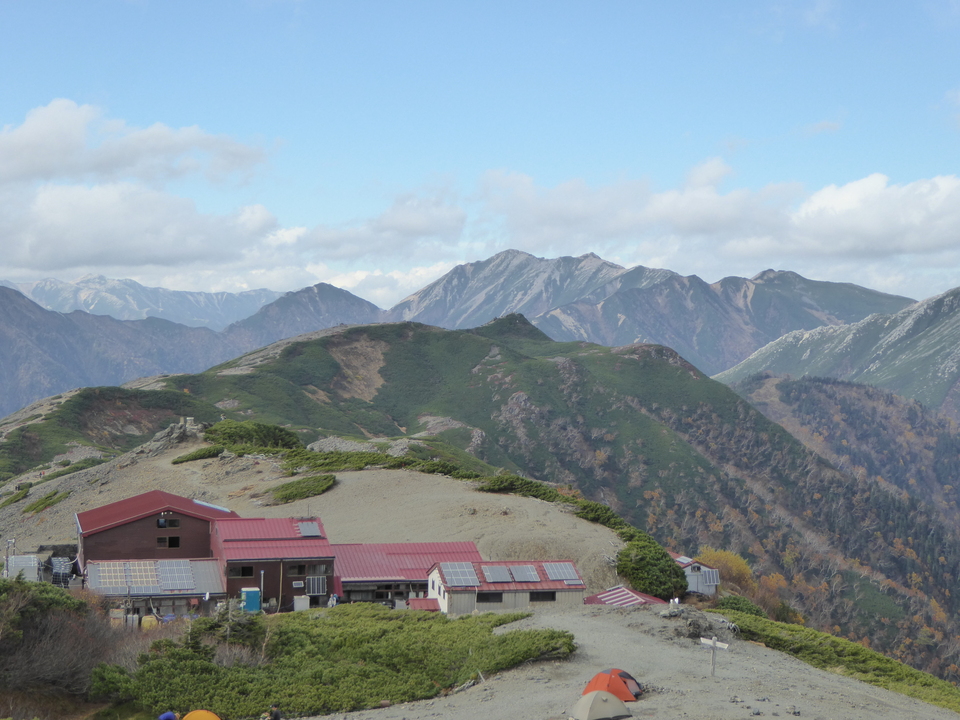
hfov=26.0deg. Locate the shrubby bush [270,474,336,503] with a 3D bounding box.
[{"bbox_3d":[-16.801,12.232,198.000,6.300,1.900,5.000,0,1,-8],"label":"shrubby bush"}]

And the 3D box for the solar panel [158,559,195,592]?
[{"bbox_3d":[-21.851,15.541,150.000,2.300,0.120,4.700,0,22,-14],"label":"solar panel"}]

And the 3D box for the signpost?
[{"bbox_3d":[9.978,12.628,88.500,1.200,1.700,0.200,0,1,5],"label":"signpost"}]

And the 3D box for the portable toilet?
[{"bbox_3d":[-15.654,16.804,142.523,1.120,2.300,1.250,0,1,-14],"label":"portable toilet"}]

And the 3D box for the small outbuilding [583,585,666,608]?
[{"bbox_3d":[10.585,17.093,142.500,5.800,2.600,7.200,0,1,-9],"label":"small outbuilding"}]

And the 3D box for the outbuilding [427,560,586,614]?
[{"bbox_3d":[1.793,15.938,146.938,9.750,3.300,8.300,0,1,-10],"label":"outbuilding"}]

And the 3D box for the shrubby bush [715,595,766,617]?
[{"bbox_3d":[17.283,16.354,138.000,3.300,1.600,2.800,0,1,-8],"label":"shrubby bush"}]

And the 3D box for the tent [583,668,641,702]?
[{"bbox_3d":[5.160,12.676,81.000,1.600,1.120,2.100,0,1,-18],"label":"tent"}]

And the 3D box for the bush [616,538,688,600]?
[{"bbox_3d":[13.020,15.813,157.000,4.900,4.300,4.400,0,1,-8],"label":"bush"}]

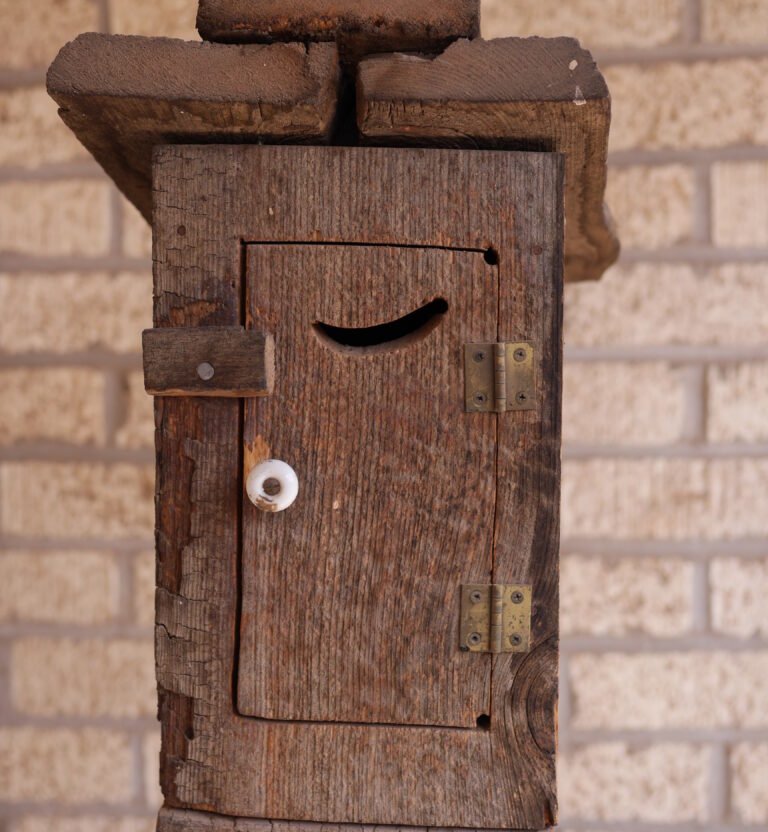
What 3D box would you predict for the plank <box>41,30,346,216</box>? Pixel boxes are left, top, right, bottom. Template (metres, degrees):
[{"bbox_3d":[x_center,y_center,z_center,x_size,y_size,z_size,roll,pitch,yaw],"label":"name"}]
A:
[{"bbox_3d":[-0.055,-0.101,0.622,0.102,0.022,0.218,3,-11,6],"label":"plank"}]

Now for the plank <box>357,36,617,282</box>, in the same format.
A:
[{"bbox_3d":[0.049,-0.099,0.617,0.090,0.022,0.219,0,-11,7],"label":"plank"}]

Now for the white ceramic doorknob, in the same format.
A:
[{"bbox_3d":[-0.042,0.026,0.554,0.020,0.020,0.016,1,8,6],"label":"white ceramic doorknob"}]

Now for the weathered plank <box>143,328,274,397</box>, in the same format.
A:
[{"bbox_3d":[-0.065,-0.020,0.550,0.045,0.025,0.016,1,8,6],"label":"weathered plank"}]

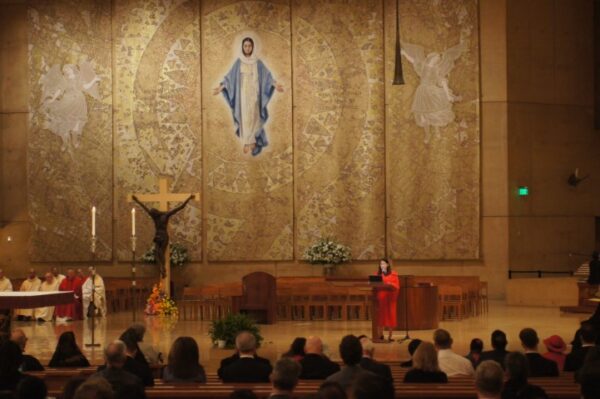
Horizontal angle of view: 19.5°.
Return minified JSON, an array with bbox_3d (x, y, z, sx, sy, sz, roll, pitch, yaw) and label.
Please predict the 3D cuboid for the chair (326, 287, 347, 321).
[{"bbox_3d":[0.985,2.765,46.400,0.470,0.890,0.520,-1,-2,13],"label":"chair"}]

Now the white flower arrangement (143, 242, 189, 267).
[{"bbox_3d":[-3.932,1.635,51.500,1.400,0.750,1.100,-1,-1,3],"label":"white flower arrangement"}]

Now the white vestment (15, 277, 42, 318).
[{"bbox_3d":[-7.333,2.643,47.400,0.660,1.070,0.720,-1,-2,18],"label":"white vestment"}]

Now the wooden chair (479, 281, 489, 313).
[{"bbox_3d":[4.829,2.665,47.300,0.500,0.920,0.520,-1,-1,41],"label":"wooden chair"}]

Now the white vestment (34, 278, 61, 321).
[{"bbox_3d":[-6.455,2.569,44.700,0.570,1.080,0.700,-1,-1,12],"label":"white vestment"}]

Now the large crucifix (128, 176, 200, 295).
[{"bbox_3d":[-3.640,1.218,46.800,1.920,3.650,0.500,-1,-1,6],"label":"large crucifix"}]

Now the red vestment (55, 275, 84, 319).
[{"bbox_3d":[-5.918,2.539,44.700,0.620,1.120,0.700,-1,-1,12],"label":"red vestment"}]

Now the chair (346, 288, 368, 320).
[{"bbox_3d":[1.499,2.760,46.400,0.470,0.890,0.520,-1,-2,15],"label":"chair"}]

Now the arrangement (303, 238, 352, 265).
[{"bbox_3d":[0.863,1.621,54.500,1.520,0.800,1.350,-1,-2,0],"label":"arrangement"}]

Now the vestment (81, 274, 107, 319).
[{"bbox_3d":[-5.442,2.555,46.300,0.560,1.150,0.650,-1,-1,20],"label":"vestment"}]

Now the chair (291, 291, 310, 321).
[{"bbox_3d":[0.003,2.776,46.400,0.470,0.890,0.520,-1,-2,12],"label":"chair"}]

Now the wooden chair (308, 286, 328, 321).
[{"bbox_3d":[0.491,2.765,46.400,0.470,0.890,0.520,-1,-2,12],"label":"wooden chair"}]

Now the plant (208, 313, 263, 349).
[{"bbox_3d":[-1.273,2.585,34.500,1.050,0.710,0.900,-1,-2,0],"label":"plant"}]

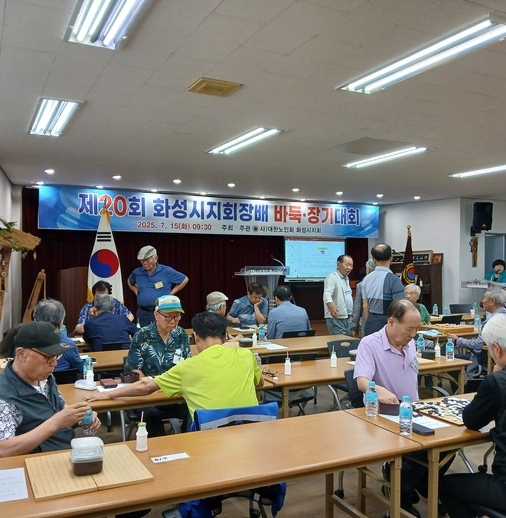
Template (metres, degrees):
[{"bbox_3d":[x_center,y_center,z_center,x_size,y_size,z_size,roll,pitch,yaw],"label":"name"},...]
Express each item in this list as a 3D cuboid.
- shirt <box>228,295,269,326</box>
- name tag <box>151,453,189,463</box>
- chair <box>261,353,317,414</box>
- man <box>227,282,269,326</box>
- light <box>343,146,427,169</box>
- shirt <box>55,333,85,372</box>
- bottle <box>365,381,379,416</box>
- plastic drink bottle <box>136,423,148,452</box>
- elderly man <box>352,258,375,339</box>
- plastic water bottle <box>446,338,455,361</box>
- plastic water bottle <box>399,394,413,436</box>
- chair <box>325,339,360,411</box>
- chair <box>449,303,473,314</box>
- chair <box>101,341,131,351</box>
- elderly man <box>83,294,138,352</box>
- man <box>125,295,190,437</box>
[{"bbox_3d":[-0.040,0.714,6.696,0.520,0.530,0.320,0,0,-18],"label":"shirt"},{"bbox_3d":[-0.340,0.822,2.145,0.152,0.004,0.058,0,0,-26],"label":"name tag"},{"bbox_3d":[0.266,1.173,4.210,0.460,0.780,0.500,0,0,-37],"label":"chair"},{"bbox_3d":[-0.059,0.941,6.698,0.540,1.260,0.750,0,0,-25],"label":"man"},{"bbox_3d":[1.530,-1.213,6.114,0.300,0.080,1.250,0,0,-27],"label":"light"},{"bbox_3d":[-1.413,0.727,3.666,0.500,0.550,0.330,0,0,-16],"label":"shirt"},{"bbox_3d":[0.629,0.739,2.735,0.063,0.176,0.063,0,0,0],"label":"bottle"},{"bbox_3d":[-0.475,0.764,2.235,0.051,0.115,0.051,0,0,0],"label":"plastic drink bottle"},{"bbox_3d":[1.438,0.774,6.298,0.500,1.600,0.330,0,0,-24],"label":"elderly man"},{"bbox_3d":[1.626,0.744,4.267,0.064,0.180,0.064,0,0,0],"label":"plastic water bottle"},{"bbox_3d":[0.723,0.736,2.443,0.065,0.185,0.065,0,0,0],"label":"plastic water bottle"},{"bbox_3d":[0.939,1.165,4.594,0.480,0.800,0.530,0,0,-22],"label":"chair"},{"bbox_3d":[3.447,1.158,8.312,0.470,0.800,0.500,0,0,-28],"label":"chair"},{"bbox_3d":[-1.292,1.164,5.014,0.480,0.800,0.530,0,0,-28],"label":"chair"},{"bbox_3d":[-1.388,0.963,5.112,0.560,1.210,0.780,0,0,-28],"label":"elderly man"},{"bbox_3d":[-0.704,0.917,3.860,0.540,1.290,0.750,0,0,-26],"label":"man"}]

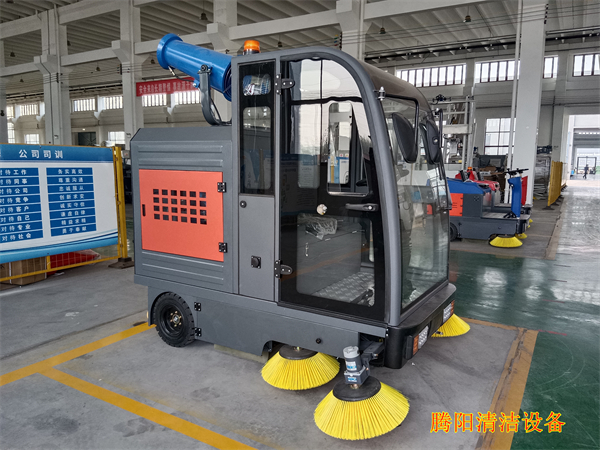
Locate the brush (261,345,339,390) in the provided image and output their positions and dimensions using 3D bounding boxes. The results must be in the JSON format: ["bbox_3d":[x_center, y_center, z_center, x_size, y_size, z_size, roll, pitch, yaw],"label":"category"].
[{"bbox_3d":[0.005,0.895,2.969,0.528,0.156,0.528,1,8,0],"label":"brush"}]

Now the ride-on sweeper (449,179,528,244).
[{"bbox_3d":[3.330,-0.384,8.454,1.694,1.301,1.260,5,9,28],"label":"ride-on sweeper"}]

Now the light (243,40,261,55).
[{"bbox_3d":[-0.309,-1.137,2.894,0.115,0.115,0.115,1,8,0],"label":"light"}]

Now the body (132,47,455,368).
[{"bbox_3d":[-0.036,-0.145,3.386,2.175,1.911,1.233,5,9,31],"label":"body"}]

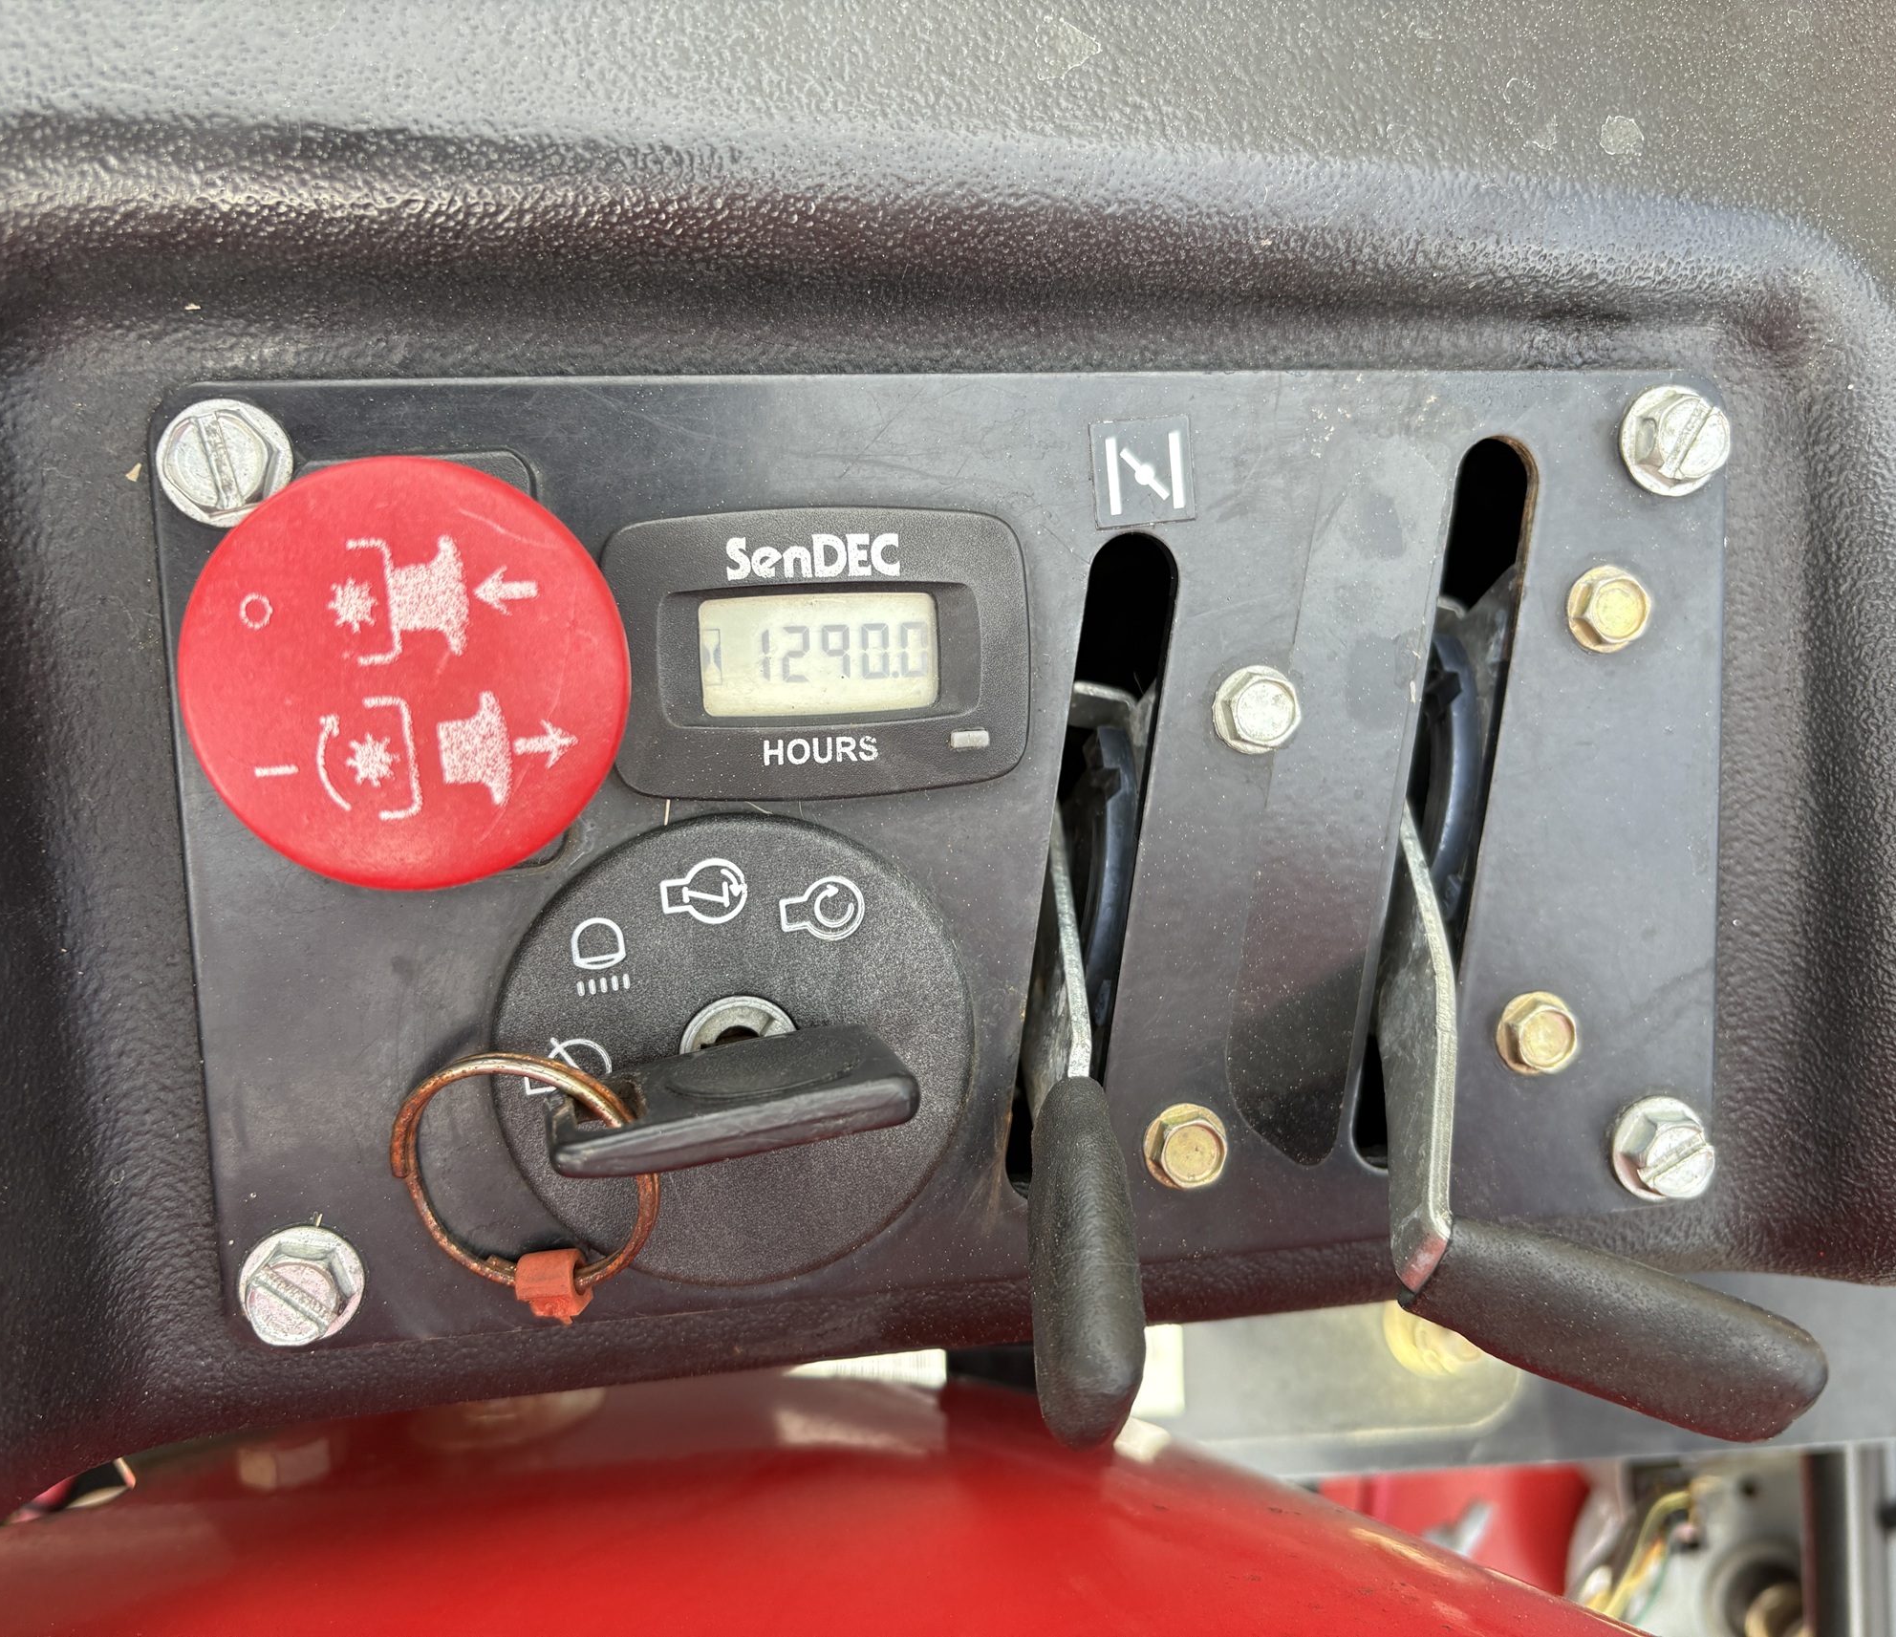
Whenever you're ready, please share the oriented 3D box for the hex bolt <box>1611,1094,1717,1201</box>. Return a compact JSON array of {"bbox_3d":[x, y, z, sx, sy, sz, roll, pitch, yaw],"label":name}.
[{"bbox_3d":[0.091,0.042,0.205,0.013,0.004,0.013,-3,96,-10],"label":"hex bolt"}]

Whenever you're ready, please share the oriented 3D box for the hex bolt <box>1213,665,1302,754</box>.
[{"bbox_3d":[0.036,-0.012,0.190,0.010,0.003,0.010,-3,96,-10],"label":"hex bolt"}]

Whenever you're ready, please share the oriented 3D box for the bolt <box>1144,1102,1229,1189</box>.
[{"bbox_3d":[0.029,0.039,0.194,0.010,0.003,0.010,-3,96,-10],"label":"bolt"}]

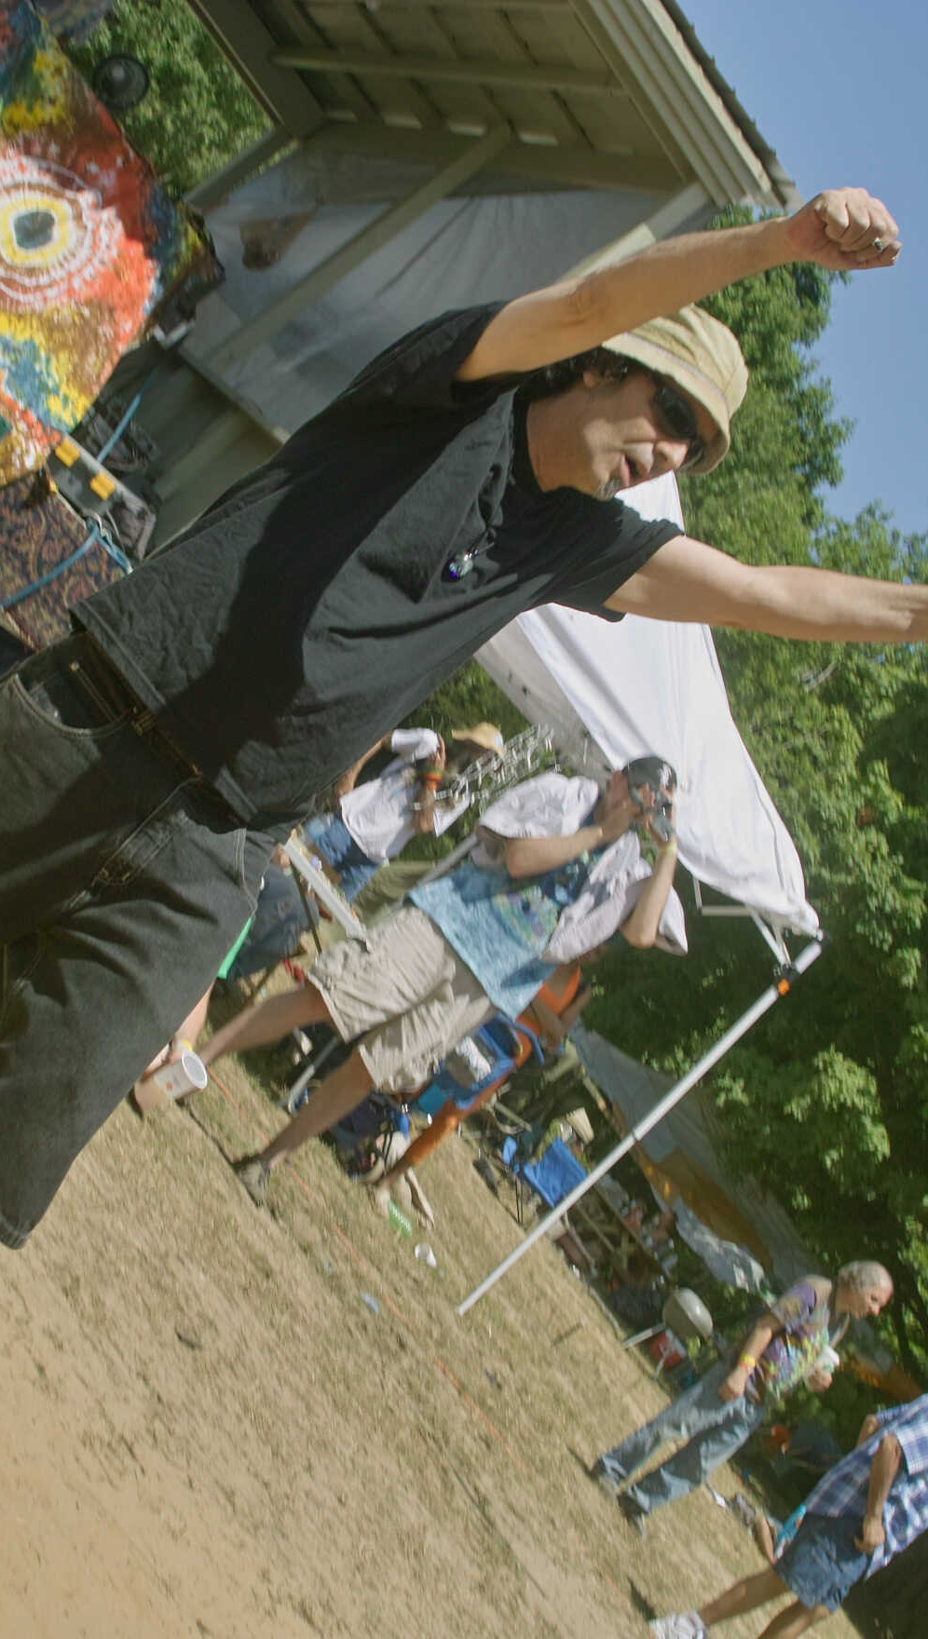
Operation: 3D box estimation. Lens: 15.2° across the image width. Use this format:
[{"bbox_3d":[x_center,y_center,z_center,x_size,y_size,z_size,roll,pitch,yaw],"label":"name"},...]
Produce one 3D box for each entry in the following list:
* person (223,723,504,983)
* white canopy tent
[{"bbox_3d":[-0.471,0.113,14.994,0.580,1.580,0.650,51,-2,-20],"label":"person"},{"bbox_3d":[-0.162,-0.529,14.733,3.080,2.970,3.080,51,-2,-20],"label":"white canopy tent"}]

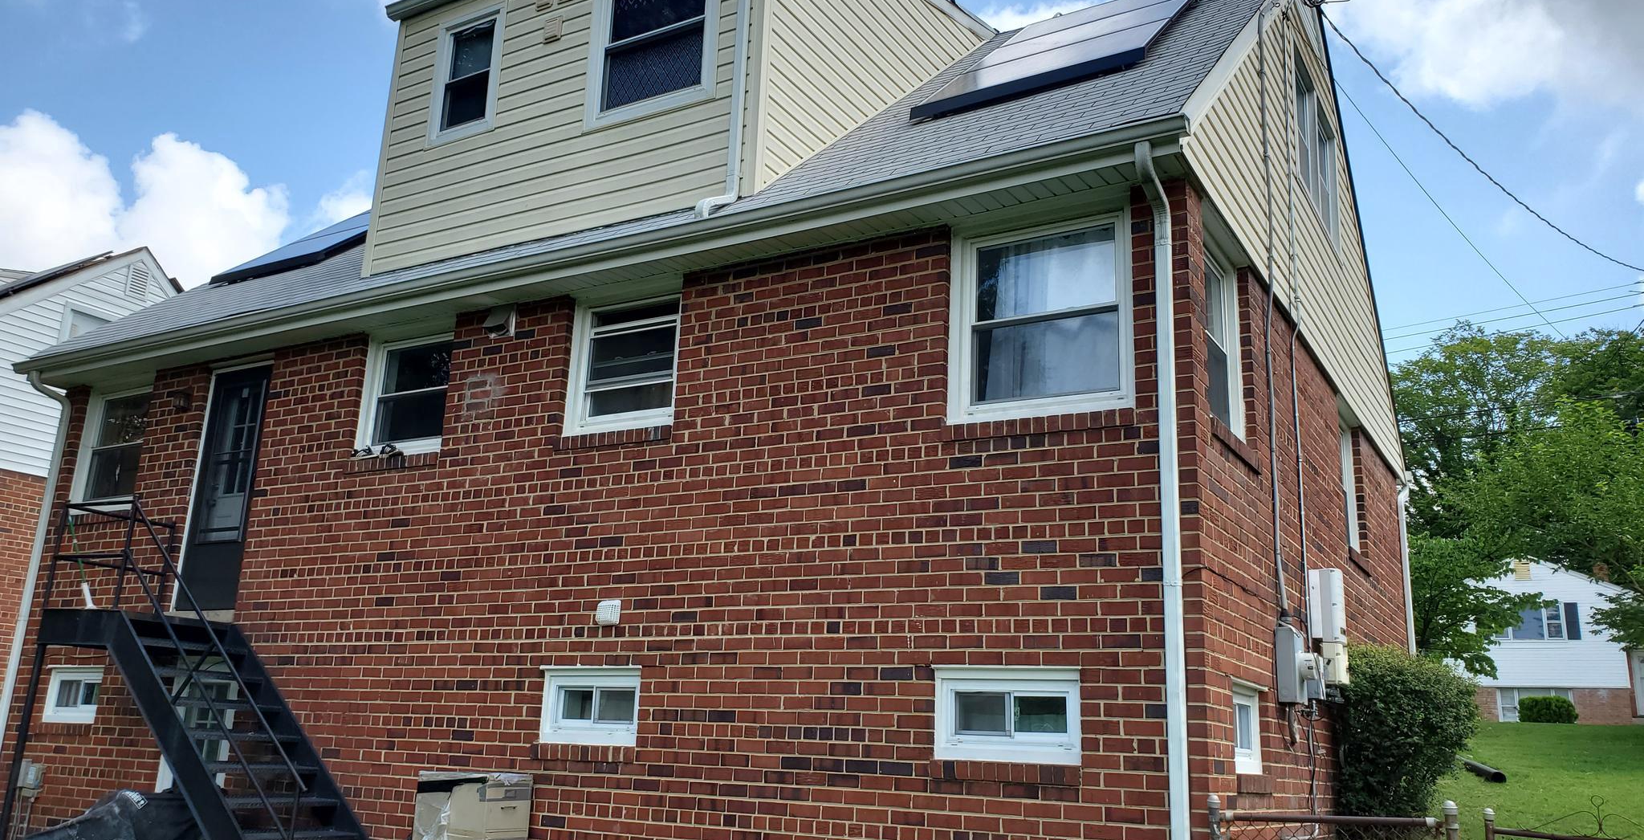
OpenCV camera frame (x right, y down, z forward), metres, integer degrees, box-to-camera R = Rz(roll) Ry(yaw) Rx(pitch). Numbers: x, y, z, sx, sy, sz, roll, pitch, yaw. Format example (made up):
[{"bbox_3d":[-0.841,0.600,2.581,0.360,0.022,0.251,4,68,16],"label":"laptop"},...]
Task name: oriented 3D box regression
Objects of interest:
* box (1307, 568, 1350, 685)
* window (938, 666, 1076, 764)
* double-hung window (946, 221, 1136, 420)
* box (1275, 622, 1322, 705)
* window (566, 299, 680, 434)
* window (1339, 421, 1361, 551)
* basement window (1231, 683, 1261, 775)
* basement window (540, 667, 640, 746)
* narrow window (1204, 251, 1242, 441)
[{"bbox_3d":[3.495,1.415,8.494,0.180,0.770,0.340,-7,-18,31],"label":"box"},{"bbox_3d":[0.948,1.506,6.319,0.810,0.477,0.100,-6,-17,30],"label":"window"},{"bbox_3d":[1.216,-0.550,6.864,1.085,1.110,0.100,-6,-17,30],"label":"double-hung window"},{"bbox_3d":[2.926,1.506,7.552,0.200,0.450,0.280,-7,-18,31],"label":"box"},{"bbox_3d":[-1.319,-0.354,8.373,0.995,0.900,0.100,-6,-17,30],"label":"window"},{"bbox_3d":[4.561,0.516,10.785,0.120,1.160,1.040,-7,-18,31],"label":"window"},{"bbox_3d":[2.221,1.649,6.603,0.100,0.465,0.820,-6,-17,30],"label":"basement window"},{"bbox_3d":[-1.487,1.850,7.983,0.800,0.485,0.110,-6,-17,29],"label":"basement window"},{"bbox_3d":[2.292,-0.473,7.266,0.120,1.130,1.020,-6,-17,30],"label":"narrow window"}]

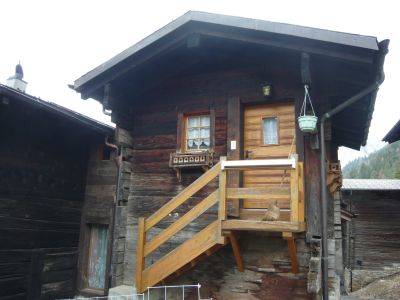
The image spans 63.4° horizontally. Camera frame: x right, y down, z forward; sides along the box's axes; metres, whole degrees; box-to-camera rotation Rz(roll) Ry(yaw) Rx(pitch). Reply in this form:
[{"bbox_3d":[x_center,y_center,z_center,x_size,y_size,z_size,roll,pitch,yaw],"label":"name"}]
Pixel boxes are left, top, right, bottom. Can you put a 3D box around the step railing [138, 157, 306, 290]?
[{"bbox_3d":[0.315,1.247,5.286,2.730,2.220,0.840,-2,-7,24],"label":"step railing"}]

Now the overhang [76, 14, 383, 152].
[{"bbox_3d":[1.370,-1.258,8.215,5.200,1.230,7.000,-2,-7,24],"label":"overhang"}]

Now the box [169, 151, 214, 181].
[{"bbox_3d":[-0.162,0.307,5.922,0.800,0.530,0.250,-2,-7,24],"label":"box"}]

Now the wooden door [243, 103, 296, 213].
[{"bbox_3d":[1.176,0.118,5.507,0.910,1.830,0.090,-2,-7,24],"label":"wooden door"}]

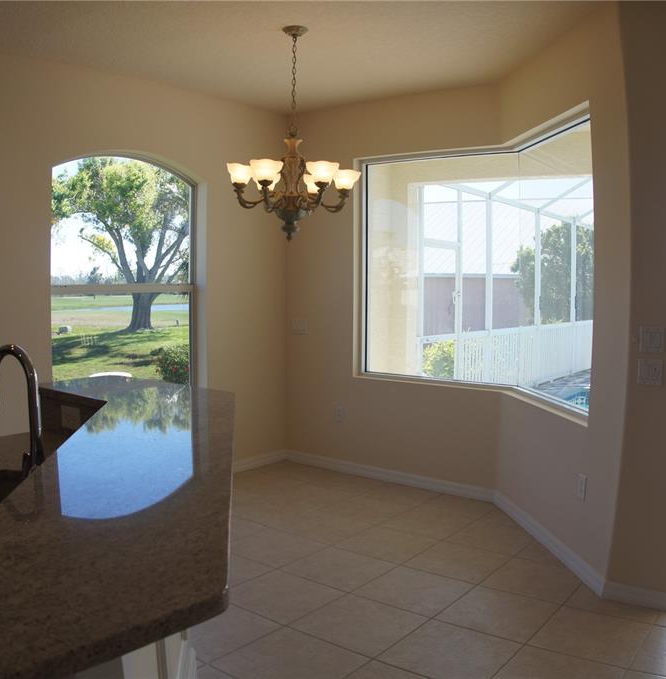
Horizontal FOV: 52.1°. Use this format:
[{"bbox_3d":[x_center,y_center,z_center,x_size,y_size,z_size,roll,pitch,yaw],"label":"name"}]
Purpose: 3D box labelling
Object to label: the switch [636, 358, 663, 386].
[{"bbox_3d":[1.393,0.145,2.990,0.115,0.119,0.010,4,5,38],"label":"switch"}]

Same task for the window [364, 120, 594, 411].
[{"bbox_3d":[1.000,-0.483,4.598,0.480,1.630,2.200,-2,5,-31],"label":"window"}]

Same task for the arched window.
[{"bbox_3d":[-1.391,-0.414,4.650,0.110,1.680,1.230,4,5,38],"label":"arched window"}]

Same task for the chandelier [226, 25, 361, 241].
[{"bbox_3d":[-0.231,-1.200,3.949,0.790,1.250,0.790,0,4,-4],"label":"chandelier"}]

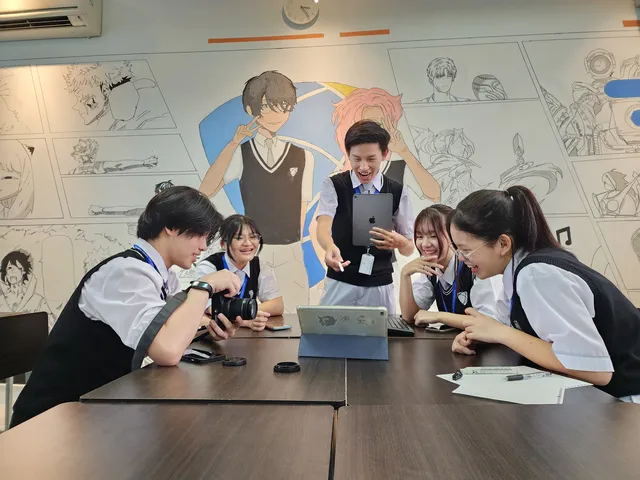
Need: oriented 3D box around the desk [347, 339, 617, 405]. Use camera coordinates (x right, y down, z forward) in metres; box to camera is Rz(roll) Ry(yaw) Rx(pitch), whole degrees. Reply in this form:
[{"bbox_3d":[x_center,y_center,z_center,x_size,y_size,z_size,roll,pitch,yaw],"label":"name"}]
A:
[{"bbox_3d":[0.354,0.705,1.154,0.548,0.740,0.654,0,-2,4],"label":"desk"}]

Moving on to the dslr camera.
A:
[{"bbox_3d":[-0.242,0.195,1.190,0.120,0.092,0.125,-1,-2,10],"label":"dslr camera"}]

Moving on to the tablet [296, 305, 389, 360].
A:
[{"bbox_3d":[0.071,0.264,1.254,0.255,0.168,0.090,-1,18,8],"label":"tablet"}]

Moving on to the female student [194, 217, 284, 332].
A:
[{"bbox_3d":[-0.358,0.498,1.834,0.450,1.206,0.620,0,-2,-16],"label":"female student"}]

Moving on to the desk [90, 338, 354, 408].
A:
[{"bbox_3d":[-0.200,0.708,1.179,0.548,0.740,0.654,0,-2,4],"label":"desk"}]

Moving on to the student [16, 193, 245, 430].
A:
[{"bbox_3d":[-0.558,0.464,1.245,0.700,1.235,0.500,0,-2,-5],"label":"student"}]

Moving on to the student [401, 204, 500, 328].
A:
[{"bbox_3d":[0.532,0.477,1.685,0.470,1.231,0.600,-1,-2,27],"label":"student"}]

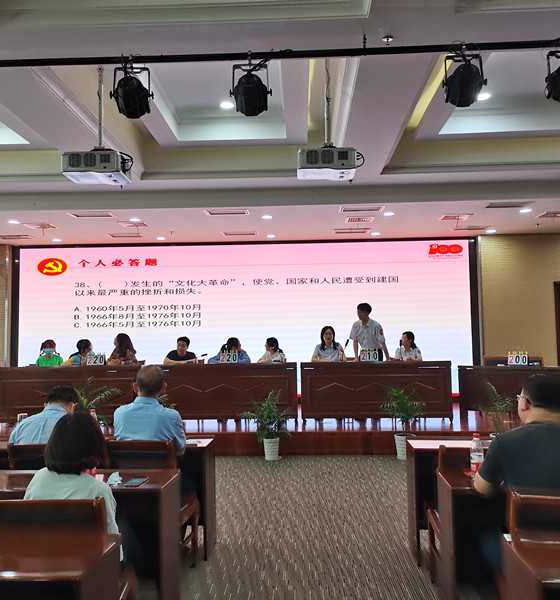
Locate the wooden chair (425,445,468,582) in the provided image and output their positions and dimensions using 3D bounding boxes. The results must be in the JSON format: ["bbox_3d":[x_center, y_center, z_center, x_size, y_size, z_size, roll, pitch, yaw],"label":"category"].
[{"bbox_3d":[1.114,1.254,3.462,0.440,0.880,0.490,-1,-4,2],"label":"wooden chair"}]

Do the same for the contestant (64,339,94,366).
[{"bbox_3d":[-3.071,1.221,9.215,0.480,1.227,0.680,0,-4,-16],"label":"contestant"}]

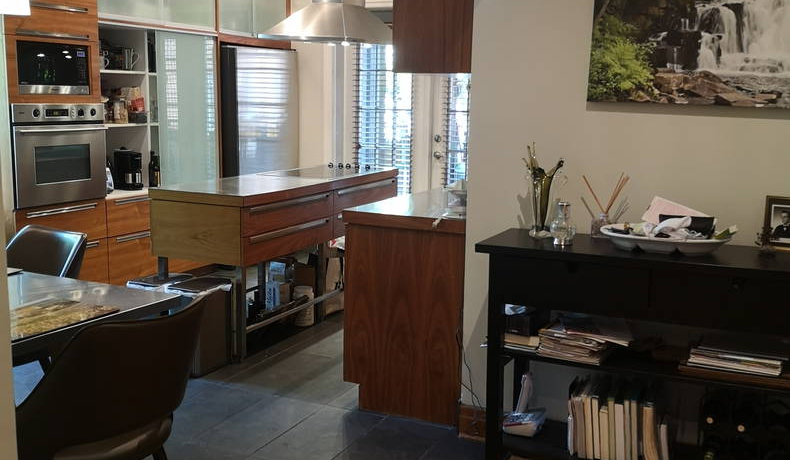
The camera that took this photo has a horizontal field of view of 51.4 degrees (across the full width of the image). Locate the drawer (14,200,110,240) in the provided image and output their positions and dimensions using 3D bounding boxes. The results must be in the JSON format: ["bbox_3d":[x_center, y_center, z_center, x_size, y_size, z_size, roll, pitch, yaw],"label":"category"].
[{"bbox_3d":[-2.316,-0.048,5.319,0.480,0.270,0.723,5,10,24],"label":"drawer"}]

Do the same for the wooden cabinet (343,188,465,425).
[{"bbox_3d":[0.283,0.307,4.125,0.600,0.912,1.200,5,10,24],"label":"wooden cabinet"}]

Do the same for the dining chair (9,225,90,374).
[{"bbox_3d":[-1.593,0.438,3.430,0.520,0.820,0.570,5,10,24],"label":"dining chair"}]

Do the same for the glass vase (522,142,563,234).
[{"bbox_3d":[0.551,-0.143,3.095,0.130,0.335,0.120,5,10,24],"label":"glass vase"}]

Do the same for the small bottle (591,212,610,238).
[{"bbox_3d":[0.775,-0.014,3.092,0.070,0.093,0.065,5,10,24],"label":"small bottle"}]

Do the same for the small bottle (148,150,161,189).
[{"bbox_3d":[-1.840,-0.478,6.285,0.075,0.290,0.075,5,10,24],"label":"small bottle"}]

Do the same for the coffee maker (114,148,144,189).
[{"bbox_3d":[-1.947,-0.450,6.047,0.190,0.307,0.160,5,10,24],"label":"coffee maker"}]

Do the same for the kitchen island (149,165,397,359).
[{"bbox_3d":[-0.692,0.101,5.398,0.670,0.886,1.970,5,10,24],"label":"kitchen island"}]

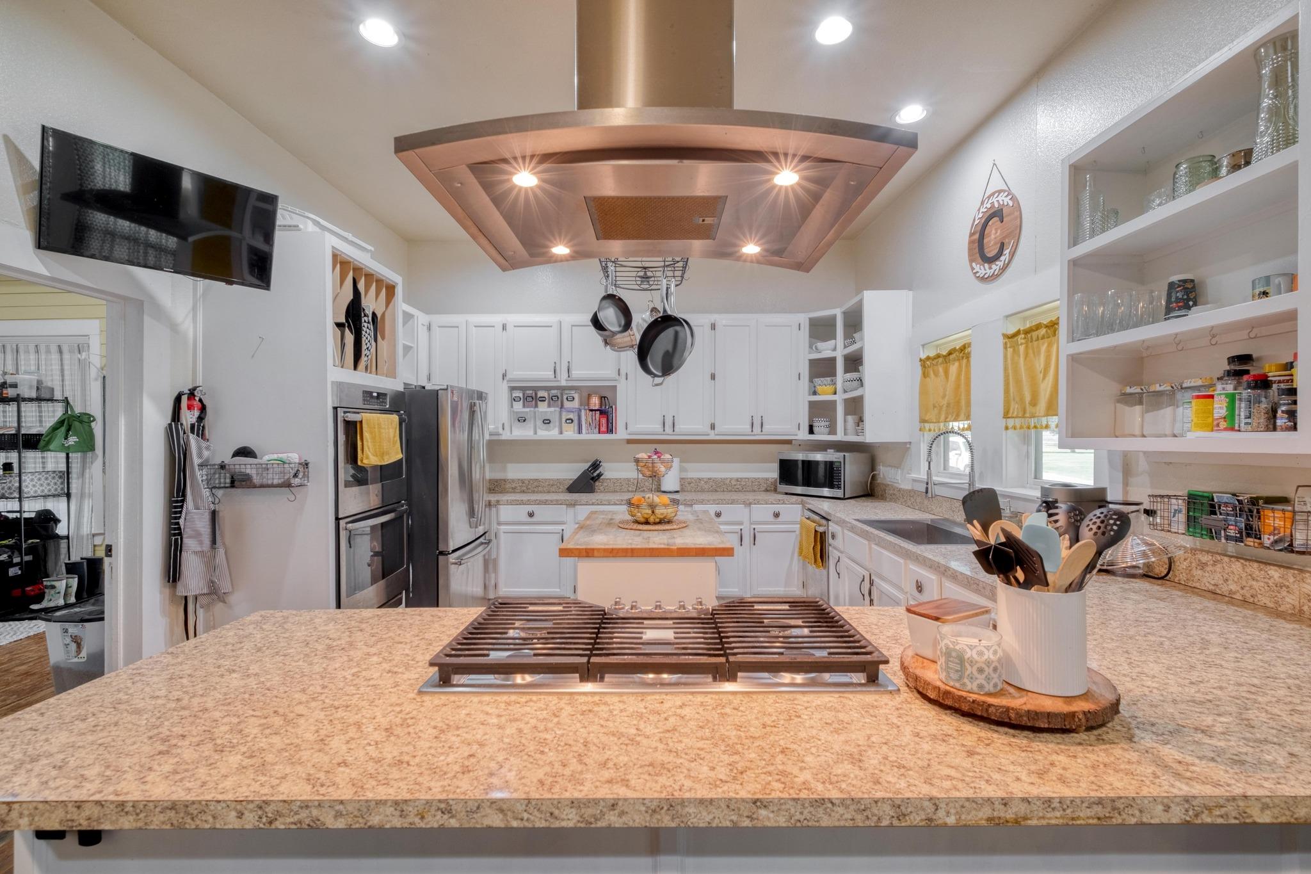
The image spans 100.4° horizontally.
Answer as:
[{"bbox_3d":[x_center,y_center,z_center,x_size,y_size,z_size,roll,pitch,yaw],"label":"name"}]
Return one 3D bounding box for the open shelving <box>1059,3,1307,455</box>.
[{"bbox_3d":[1.615,-0.482,1.600,0.320,1.050,0.770,0,0,0],"label":"open shelving"}]

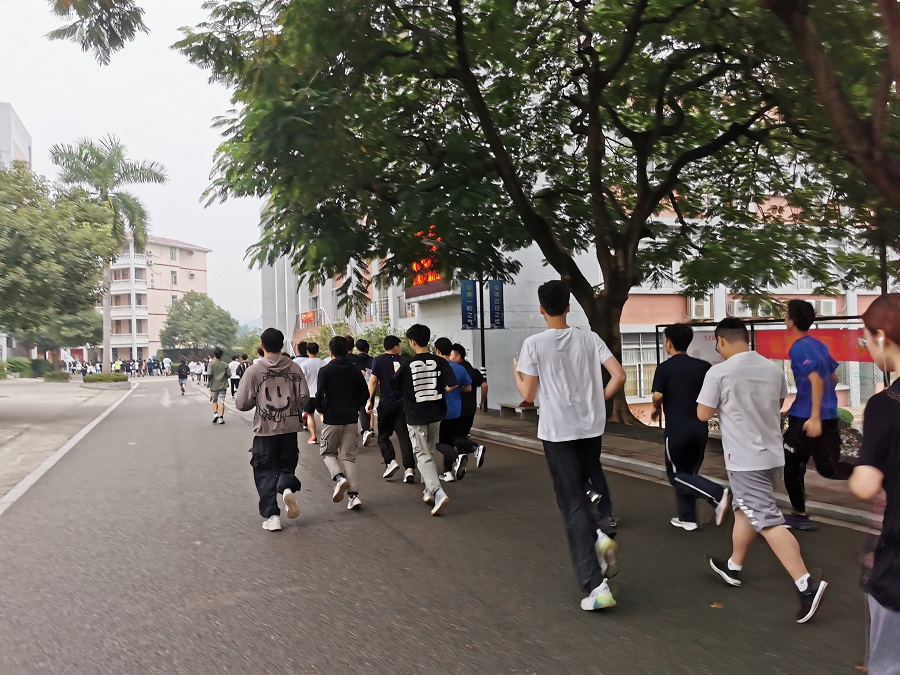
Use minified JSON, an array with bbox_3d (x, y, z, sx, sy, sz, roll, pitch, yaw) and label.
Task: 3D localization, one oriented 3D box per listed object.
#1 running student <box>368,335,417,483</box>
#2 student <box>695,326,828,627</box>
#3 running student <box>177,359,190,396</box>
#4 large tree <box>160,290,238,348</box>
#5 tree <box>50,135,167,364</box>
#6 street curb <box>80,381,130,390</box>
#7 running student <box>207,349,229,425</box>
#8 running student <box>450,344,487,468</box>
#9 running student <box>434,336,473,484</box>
[{"bbox_3d":[-0.679,0.818,8.150,0.560,1.690,0.650,-1,-2,-16],"label":"running student"},{"bbox_3d":[1.723,0.684,3.920,0.540,1.610,0.850,-1,-2,-16],"label":"student"},{"bbox_3d":[-11.655,1.696,30.700,0.550,1.700,0.600,-1,-2,-18],"label":"running student"},{"bbox_3d":[-28.547,-0.561,80.000,8.800,9.700,8.800,-1,-2,-22],"label":"large tree"},{"bbox_3d":[-20.675,-4.612,42.500,6.800,15.200,6.800,-1,-2,-22],"label":"tree"},{"bbox_3d":[-20.581,2.898,42.000,2.900,0.360,2.600,-1,-2,-22],"label":"street curb"},{"bbox_3d":[-5.299,1.131,16.000,0.520,1.720,0.550,-1,-2,-20],"label":"running student"},{"bbox_3d":[0.223,0.844,8.700,0.520,1.620,0.780,-1,-2,-20],"label":"running student"},{"bbox_3d":[0.040,0.812,8.050,0.520,1.660,0.780,-1,-2,-22],"label":"running student"}]

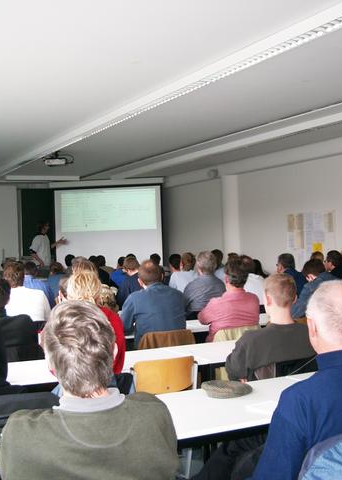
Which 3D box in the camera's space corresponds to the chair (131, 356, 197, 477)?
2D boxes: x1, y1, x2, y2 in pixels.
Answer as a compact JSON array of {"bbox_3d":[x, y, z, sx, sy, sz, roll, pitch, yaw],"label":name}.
[{"bbox_3d":[-0.130,1.095,4.110,0.440,0.810,0.500,-1,-1,-27],"label":"chair"}]

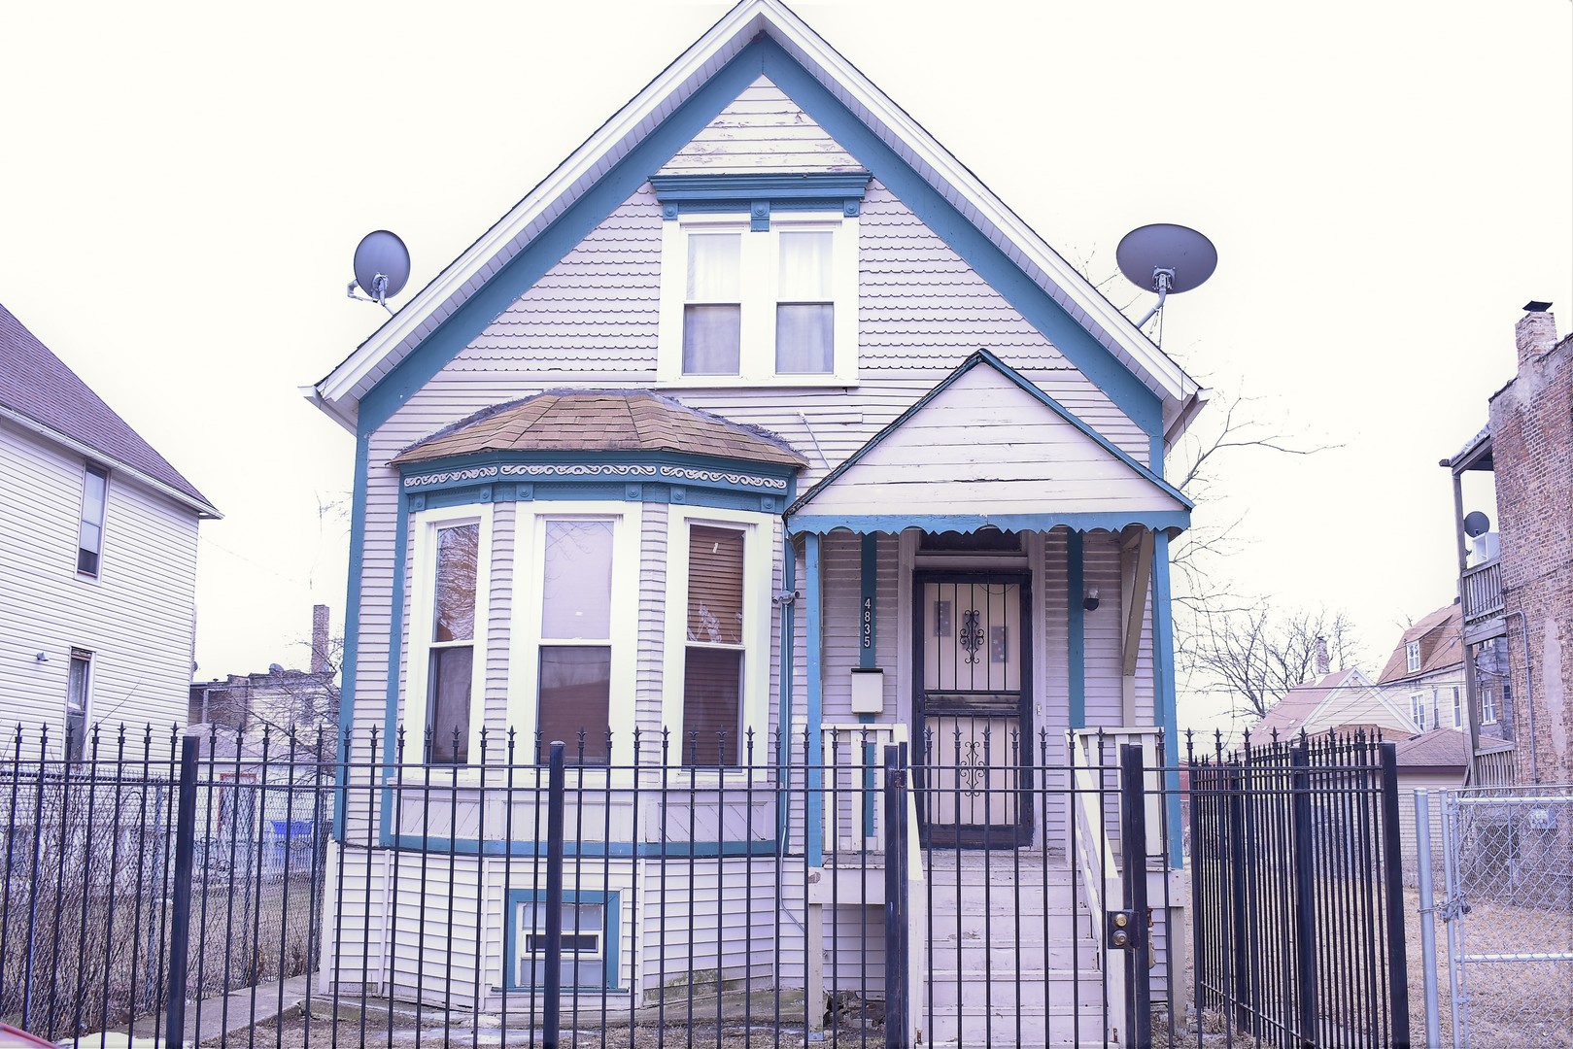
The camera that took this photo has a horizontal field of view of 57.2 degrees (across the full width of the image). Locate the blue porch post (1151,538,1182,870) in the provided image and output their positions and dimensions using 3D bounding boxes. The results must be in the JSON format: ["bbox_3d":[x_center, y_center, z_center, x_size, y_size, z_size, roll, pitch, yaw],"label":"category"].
[{"bbox_3d":[2.541,1.156,9.595,0.088,2.199,0.088,-1,-9,4],"label":"blue porch post"}]

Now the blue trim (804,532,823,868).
[{"bbox_3d":[0.188,1.173,9.772,0.088,2.232,0.088,-1,-9,4],"label":"blue trim"}]

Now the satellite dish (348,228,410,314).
[{"bbox_3d":[-3.497,-2.165,12.362,0.520,0.660,0.500,6,-10,-33],"label":"satellite dish"}]

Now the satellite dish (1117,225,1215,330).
[{"bbox_3d":[3.121,-2.022,11.834,0.820,0.820,0.550,-3,-9,21],"label":"satellite dish"}]

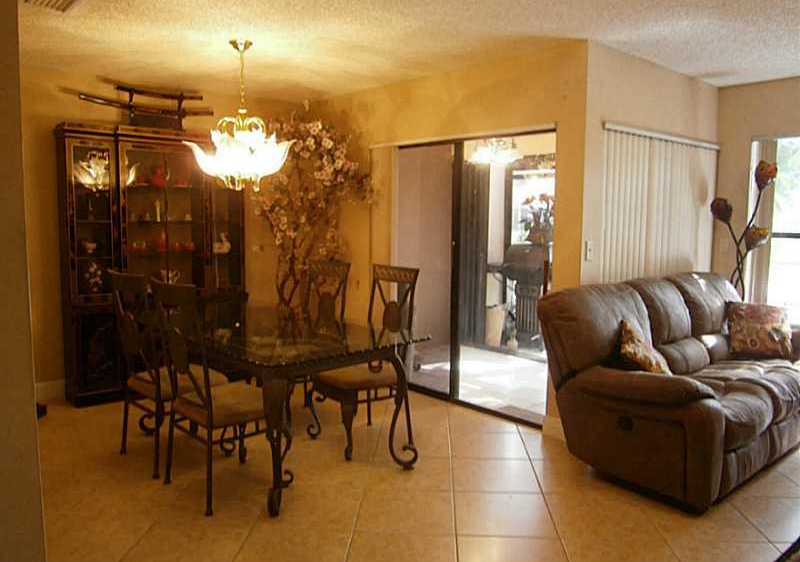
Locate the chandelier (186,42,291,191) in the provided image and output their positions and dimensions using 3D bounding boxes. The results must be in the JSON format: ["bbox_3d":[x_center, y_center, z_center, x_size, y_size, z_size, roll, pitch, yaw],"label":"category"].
[{"bbox_3d":[-0.945,-0.980,3.567,0.670,0.900,0.670,-5,8,-40],"label":"chandelier"}]

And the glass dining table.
[{"bbox_3d":[-0.709,0.645,3.511,0.980,0.750,1.560,-5,8,-40],"label":"glass dining table"}]

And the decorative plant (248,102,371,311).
[{"bbox_3d":[-0.785,-0.331,5.170,0.850,2.320,0.870,-5,8,-40],"label":"decorative plant"}]

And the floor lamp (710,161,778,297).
[{"bbox_3d":[2.459,0.045,4.335,0.400,1.830,0.400,-5,8,-40],"label":"floor lamp"}]

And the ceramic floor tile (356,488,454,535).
[{"bbox_3d":[0.029,1.101,2.882,0.460,0.010,0.435,1,6,3],"label":"ceramic floor tile"}]

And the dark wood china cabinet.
[{"bbox_3d":[-1.880,-0.132,4.729,1.370,2.000,0.460,-5,8,-40],"label":"dark wood china cabinet"}]

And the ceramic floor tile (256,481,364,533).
[{"bbox_3d":[-0.427,1.092,2.908,0.460,0.010,0.435,1,6,3],"label":"ceramic floor tile"}]

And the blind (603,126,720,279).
[{"bbox_3d":[1.849,-0.023,4.220,1.720,1.960,0.100,-5,8,-40],"label":"blind"}]

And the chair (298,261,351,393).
[{"bbox_3d":[-0.648,0.417,4.080,0.500,1.080,0.480,-5,8,-40],"label":"chair"}]

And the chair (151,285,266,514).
[{"bbox_3d":[-0.895,0.527,3.056,0.500,1.080,0.480,-5,8,-40],"label":"chair"}]

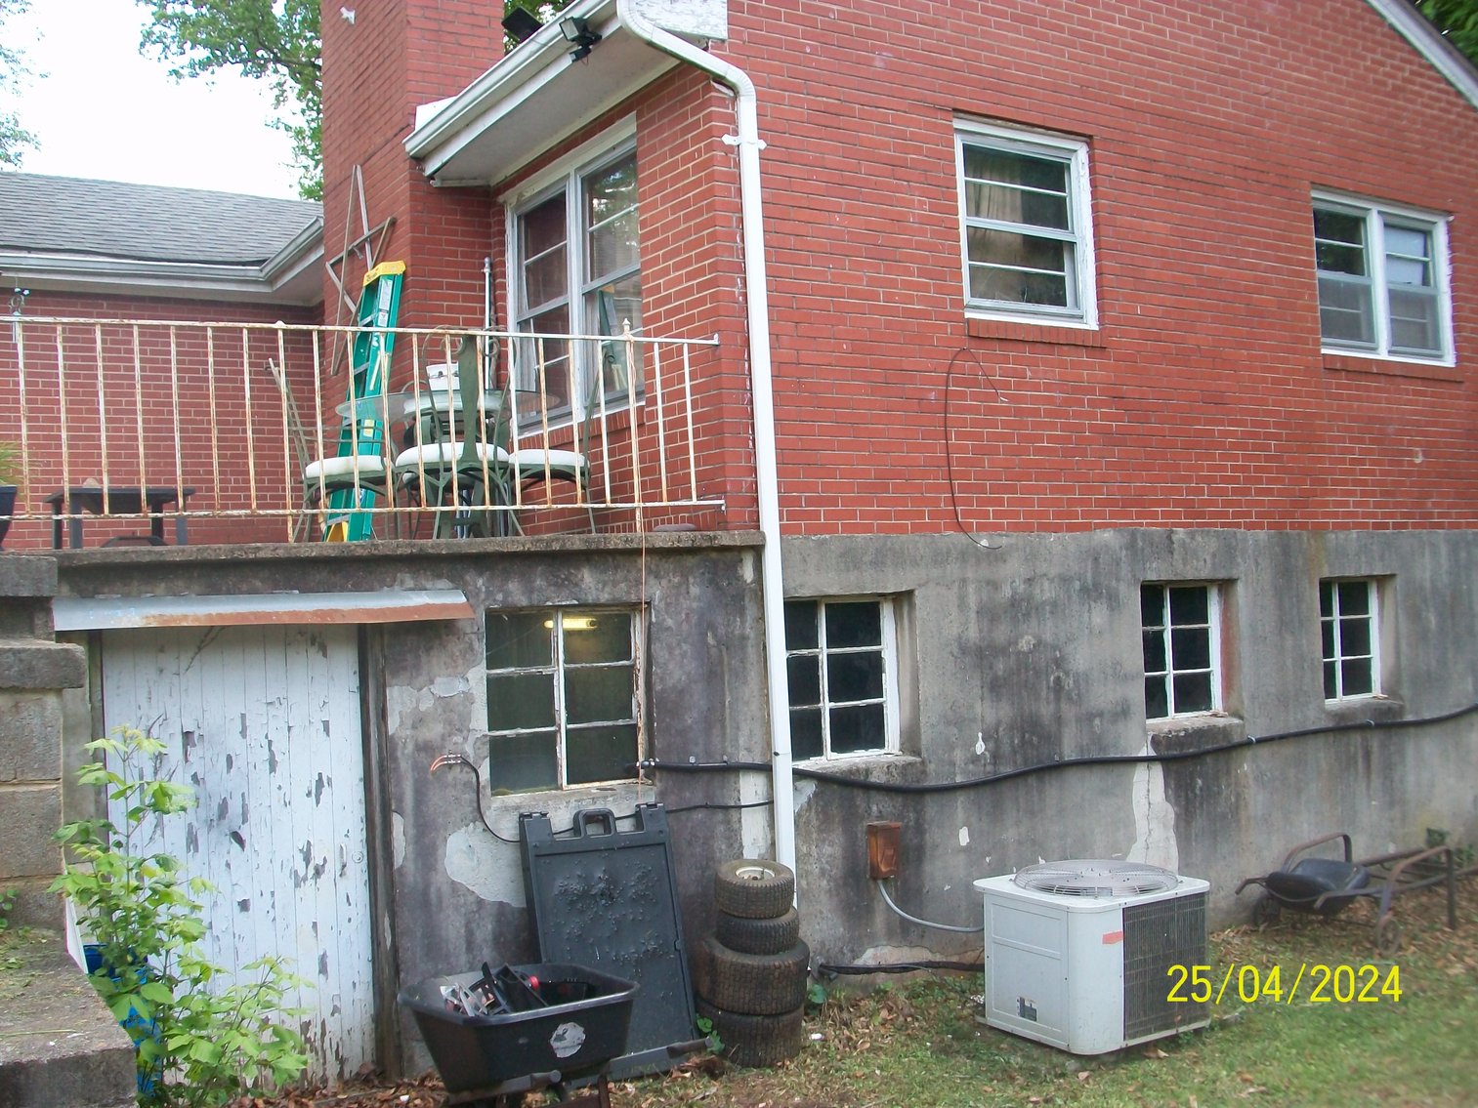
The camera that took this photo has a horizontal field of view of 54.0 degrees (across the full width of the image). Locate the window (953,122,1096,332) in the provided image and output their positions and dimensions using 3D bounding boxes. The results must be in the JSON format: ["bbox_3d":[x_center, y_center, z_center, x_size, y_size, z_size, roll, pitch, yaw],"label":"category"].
[{"bbox_3d":[1.529,-1.738,7.758,1.020,1.030,0.120,-1,-3,-33],"label":"window"}]

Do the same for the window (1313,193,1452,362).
[{"bbox_3d":[4.226,-1.778,9.517,1.540,1.020,0.120,-1,-3,-33],"label":"window"}]

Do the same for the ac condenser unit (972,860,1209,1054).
[{"bbox_3d":[1.562,1.756,6.482,0.787,0.650,0.703,-1,-3,-33],"label":"ac condenser unit"}]

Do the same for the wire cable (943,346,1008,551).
[{"bbox_3d":[1.228,-0.547,7.378,0.420,1.030,0.060,-1,-3,-33],"label":"wire cable"}]

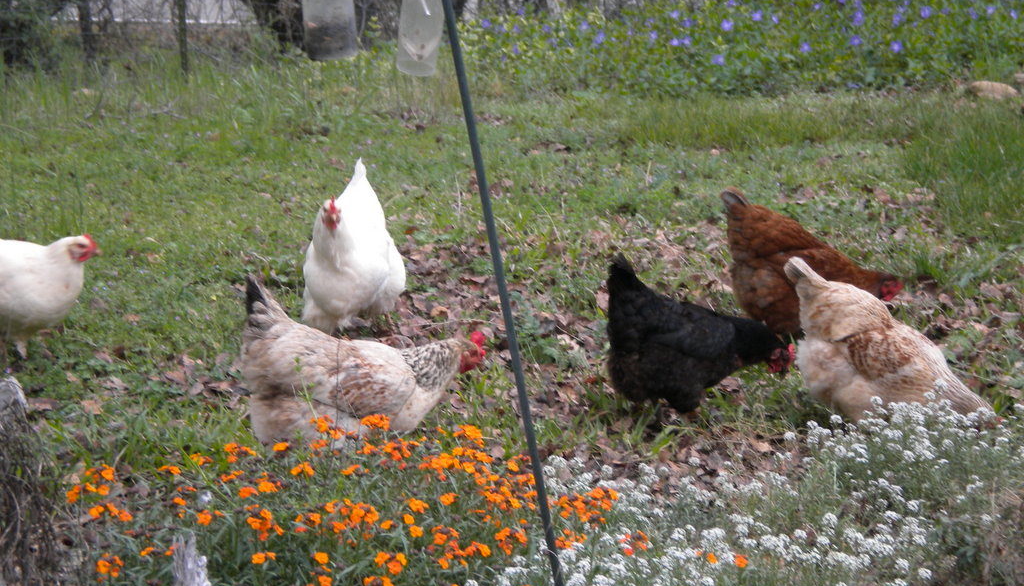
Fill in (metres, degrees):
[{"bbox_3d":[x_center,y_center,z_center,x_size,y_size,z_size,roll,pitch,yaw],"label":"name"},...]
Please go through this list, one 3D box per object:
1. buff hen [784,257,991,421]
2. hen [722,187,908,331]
[{"bbox_3d":[0.746,0.105,6.030,0.425,0.350,0.200,-2,12,-11],"label":"buff hen"},{"bbox_3d":[0.662,-0.063,6.828,0.460,0.360,0.200,-8,14,-34],"label":"hen"}]

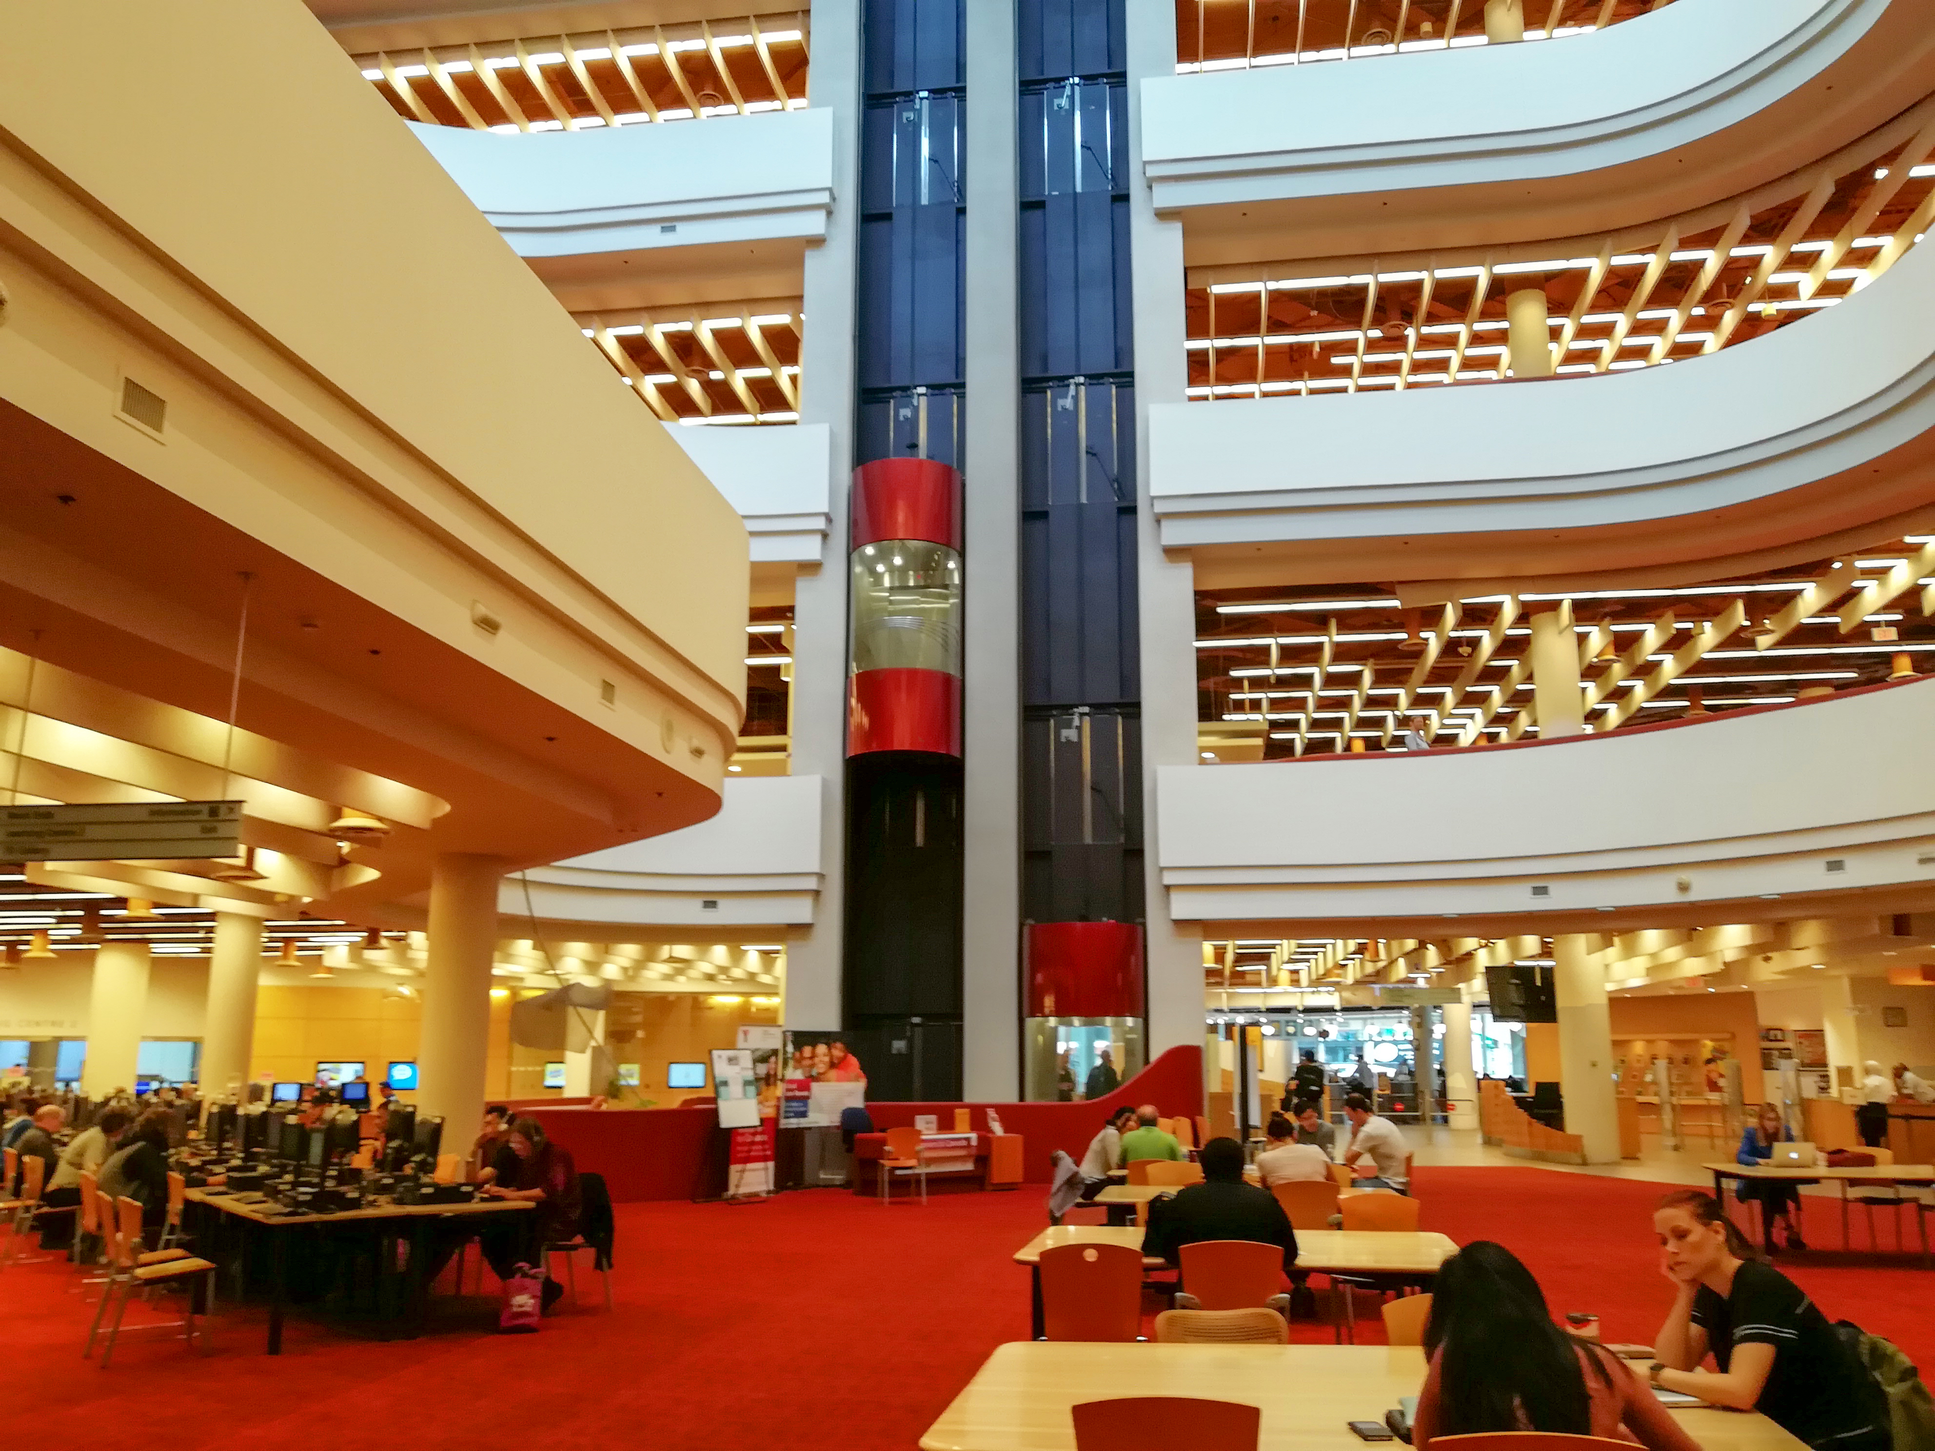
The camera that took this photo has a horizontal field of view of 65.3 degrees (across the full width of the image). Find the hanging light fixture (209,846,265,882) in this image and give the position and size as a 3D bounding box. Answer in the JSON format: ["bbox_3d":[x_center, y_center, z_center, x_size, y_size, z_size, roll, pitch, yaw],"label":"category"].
[{"bbox_3d":[-7.520,1.380,15.569,0.500,0.420,0.500,0,-12,0],"label":"hanging light fixture"}]

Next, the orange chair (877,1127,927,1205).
[{"bbox_3d":[-0.760,5.081,17.416,0.530,0.840,0.570,3,-13,-12],"label":"orange chair"}]

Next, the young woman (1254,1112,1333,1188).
[{"bbox_3d":[2.143,3.203,9.939,0.520,1.250,0.850,-1,-13,7],"label":"young woman"}]

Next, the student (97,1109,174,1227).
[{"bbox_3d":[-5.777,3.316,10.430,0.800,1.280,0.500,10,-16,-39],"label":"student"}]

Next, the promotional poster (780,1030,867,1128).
[{"bbox_3d":[-1.827,4.490,19.200,1.150,1.250,0.120,7,-14,-29],"label":"promotional poster"}]

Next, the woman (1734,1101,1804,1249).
[{"bbox_3d":[7.209,4.036,13.547,0.500,1.240,0.700,-1,-13,3],"label":"woman"}]

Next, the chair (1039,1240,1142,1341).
[{"bbox_3d":[0.550,2.672,6.579,0.480,0.820,0.540,-2,-13,7],"label":"chair"}]

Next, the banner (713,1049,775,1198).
[{"bbox_3d":[-2.769,4.804,18.238,0.620,1.770,0.500,8,-15,-33],"label":"banner"}]

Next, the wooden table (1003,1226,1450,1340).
[{"bbox_3d":[1.298,2.872,7.243,2.160,0.715,1.400,-2,-13,9],"label":"wooden table"}]

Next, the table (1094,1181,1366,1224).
[{"bbox_3d":[1.898,3.473,9.964,2.060,0.715,1.300,-2,-13,9],"label":"table"}]

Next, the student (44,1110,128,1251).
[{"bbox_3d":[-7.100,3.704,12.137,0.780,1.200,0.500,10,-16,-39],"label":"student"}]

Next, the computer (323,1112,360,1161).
[{"bbox_3d":[-4.266,2.811,10.300,0.420,0.370,0.170,-12,-17,43],"label":"computer"}]

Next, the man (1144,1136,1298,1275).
[{"bbox_3d":[1.205,2.598,7.109,0.640,1.290,0.850,-1,-12,7],"label":"man"}]

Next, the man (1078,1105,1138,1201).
[{"bbox_3d":[1.120,3.662,11.992,0.700,1.220,0.480,2,-13,-10],"label":"man"}]

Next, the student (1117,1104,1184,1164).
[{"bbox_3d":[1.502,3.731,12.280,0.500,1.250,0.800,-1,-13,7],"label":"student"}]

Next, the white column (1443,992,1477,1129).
[{"bbox_3d":[12.967,8.797,39.642,0.740,3.500,0.740,-2,-13,8],"label":"white column"}]

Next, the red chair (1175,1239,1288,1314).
[{"bbox_3d":[1.194,2.784,6.905,0.530,0.840,0.570,-1,-12,7],"label":"red chair"}]

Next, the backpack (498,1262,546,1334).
[{"bbox_3d":[-2.708,3.457,9.161,0.260,0.390,0.150,-2,-13,8],"label":"backpack"}]

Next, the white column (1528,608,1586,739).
[{"bbox_3d":[9.640,0.074,24.562,0.730,3.850,0.730,0,-12,0],"label":"white column"}]

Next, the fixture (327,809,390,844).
[{"bbox_3d":[-4.918,0.825,12.200,0.480,0.320,0.480,0,-12,0],"label":"fixture"}]

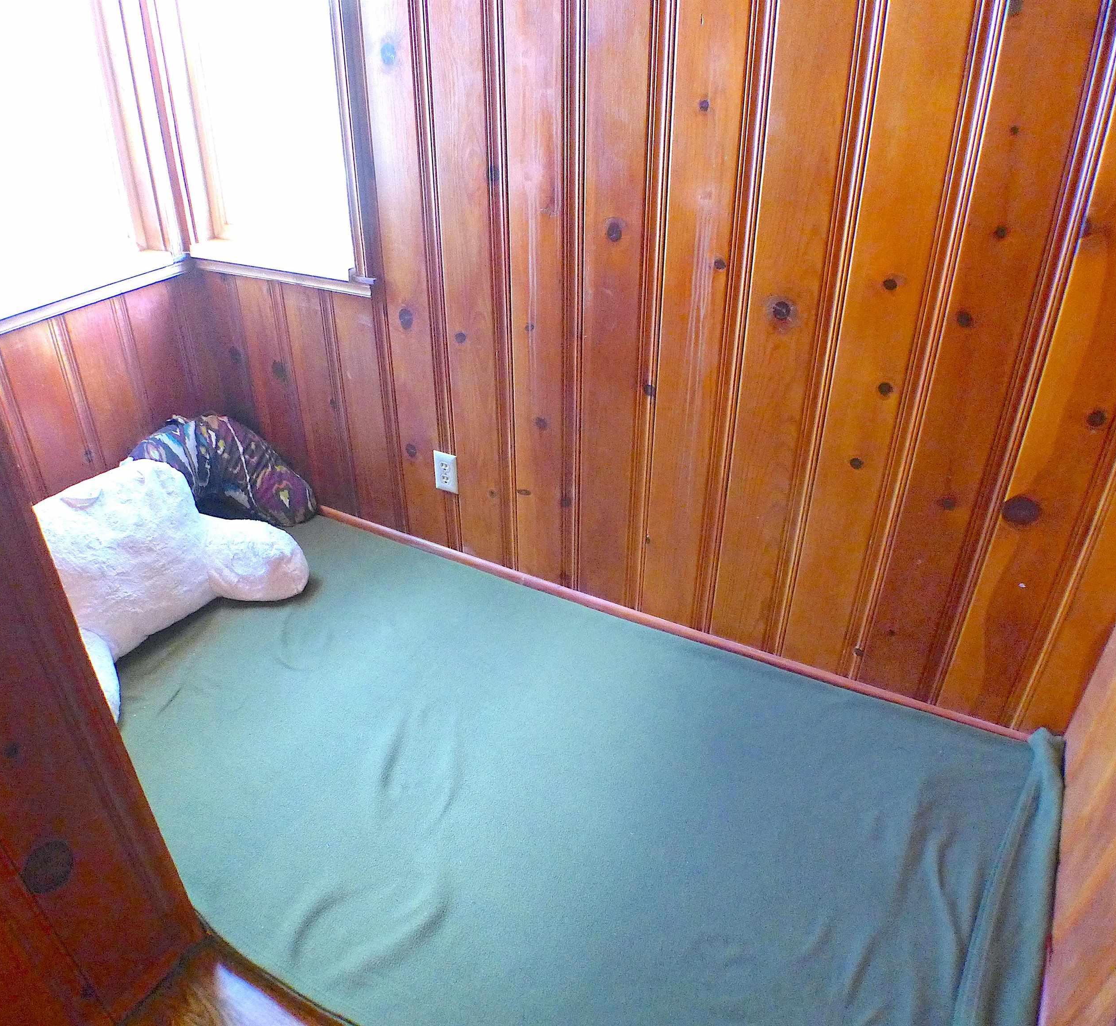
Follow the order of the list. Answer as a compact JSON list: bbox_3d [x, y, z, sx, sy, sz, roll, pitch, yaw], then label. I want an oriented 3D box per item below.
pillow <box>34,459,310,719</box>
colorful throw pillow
[{"bbox_3d":[-0.993,0.140,2.208,0.460,0.370,0.700,19,37,28],"label":"pillow"},{"bbox_3d":[-0.950,-0.067,2.602,0.480,0.310,0.340,-27,41,-36],"label":"colorful throw pillow"}]

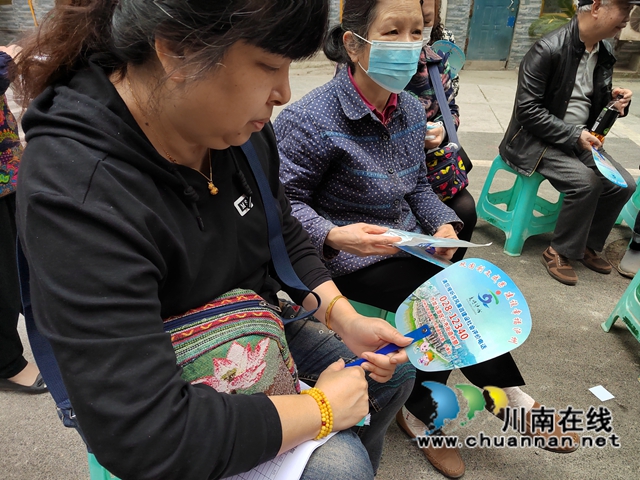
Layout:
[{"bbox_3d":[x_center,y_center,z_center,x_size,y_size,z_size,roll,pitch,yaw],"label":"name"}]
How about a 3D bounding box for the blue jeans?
[{"bbox_3d":[-0.095,0.402,0.919,0.600,0.600,0.420,10,29,20],"label":"blue jeans"}]

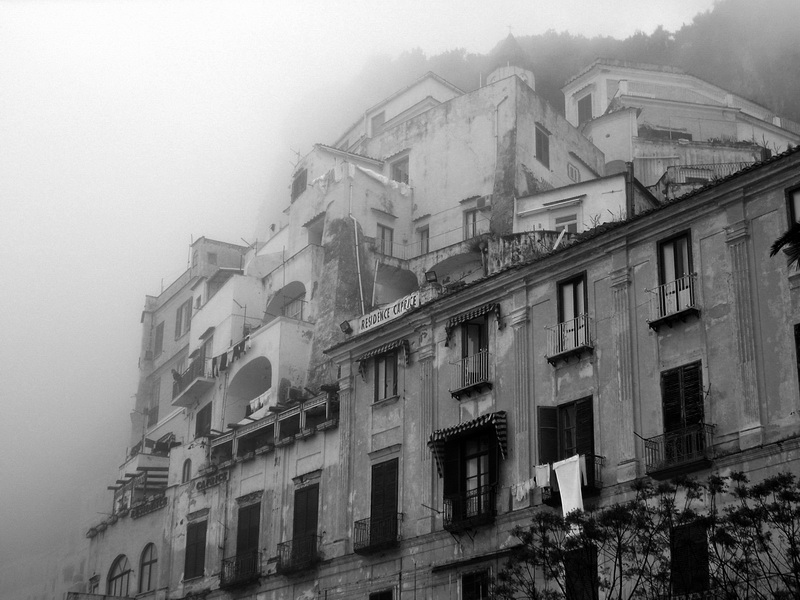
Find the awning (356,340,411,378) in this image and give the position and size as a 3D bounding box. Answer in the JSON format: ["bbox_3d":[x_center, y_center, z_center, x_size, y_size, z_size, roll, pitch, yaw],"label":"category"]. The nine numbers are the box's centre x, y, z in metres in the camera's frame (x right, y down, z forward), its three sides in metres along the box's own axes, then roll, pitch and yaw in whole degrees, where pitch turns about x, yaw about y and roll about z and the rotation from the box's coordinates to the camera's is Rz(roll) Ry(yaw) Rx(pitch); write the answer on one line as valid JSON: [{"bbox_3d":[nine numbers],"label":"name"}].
[{"bbox_3d":[-0.583,1.853,46.967,0.360,0.924,2.142,19,-28,-36],"label":"awning"}]

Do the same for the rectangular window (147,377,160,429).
[{"bbox_3d":[-11.678,4.922,71.915,0.200,2.264,1.221,13,-25,-27],"label":"rectangular window"}]

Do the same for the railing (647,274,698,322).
[{"bbox_3d":[7.305,0.030,39.979,0.350,0.980,1.580,18,-28,-35],"label":"railing"}]

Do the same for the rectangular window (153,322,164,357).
[{"bbox_3d":[-11.778,2.005,73.959,0.150,1.722,1.070,13,-25,-27],"label":"rectangular window"}]

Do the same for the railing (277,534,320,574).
[{"bbox_3d":[-3.161,8.077,47.513,0.470,0.910,1.974,19,-28,-36],"label":"railing"}]

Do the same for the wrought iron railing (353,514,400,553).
[{"bbox_3d":[-0.671,7.285,47.119,0.331,0.905,2.069,18,-27,-36],"label":"wrought iron railing"}]

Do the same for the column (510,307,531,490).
[{"bbox_3d":[3.534,2.881,44.067,0.210,5.470,0.680,18,-28,-35],"label":"column"}]

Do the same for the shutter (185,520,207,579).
[{"bbox_3d":[-7.128,8.807,52.821,0.120,2.002,1.302,19,-28,-36],"label":"shutter"}]

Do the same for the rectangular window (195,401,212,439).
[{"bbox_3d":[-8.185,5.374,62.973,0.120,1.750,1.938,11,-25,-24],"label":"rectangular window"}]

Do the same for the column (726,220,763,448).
[{"bbox_3d":[8.799,0.821,38.614,0.240,6.135,0.714,19,-29,-37],"label":"column"}]

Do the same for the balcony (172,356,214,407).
[{"bbox_3d":[-9.754,3.963,70.966,0.838,1.119,3.923,12,-25,-24],"label":"balcony"}]

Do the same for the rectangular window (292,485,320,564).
[{"bbox_3d":[-2.956,7.312,48.129,0.180,2.660,1.302,19,-28,-36],"label":"rectangular window"}]

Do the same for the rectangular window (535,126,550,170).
[{"bbox_3d":[6.663,-7.078,70.293,0.180,1.745,1.335,-13,-26,30],"label":"rectangular window"}]

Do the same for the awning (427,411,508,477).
[{"bbox_3d":[1.828,4.051,42.657,0.650,1.434,2.702,19,-28,-36],"label":"awning"}]

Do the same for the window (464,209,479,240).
[{"bbox_3d":[3.498,-3.695,74.000,0.780,1.620,0.200,-16,-27,35],"label":"window"}]

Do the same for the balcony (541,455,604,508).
[{"bbox_3d":[4.732,5.030,41.195,0.520,1.080,2.080,18,-28,-35],"label":"balcony"}]

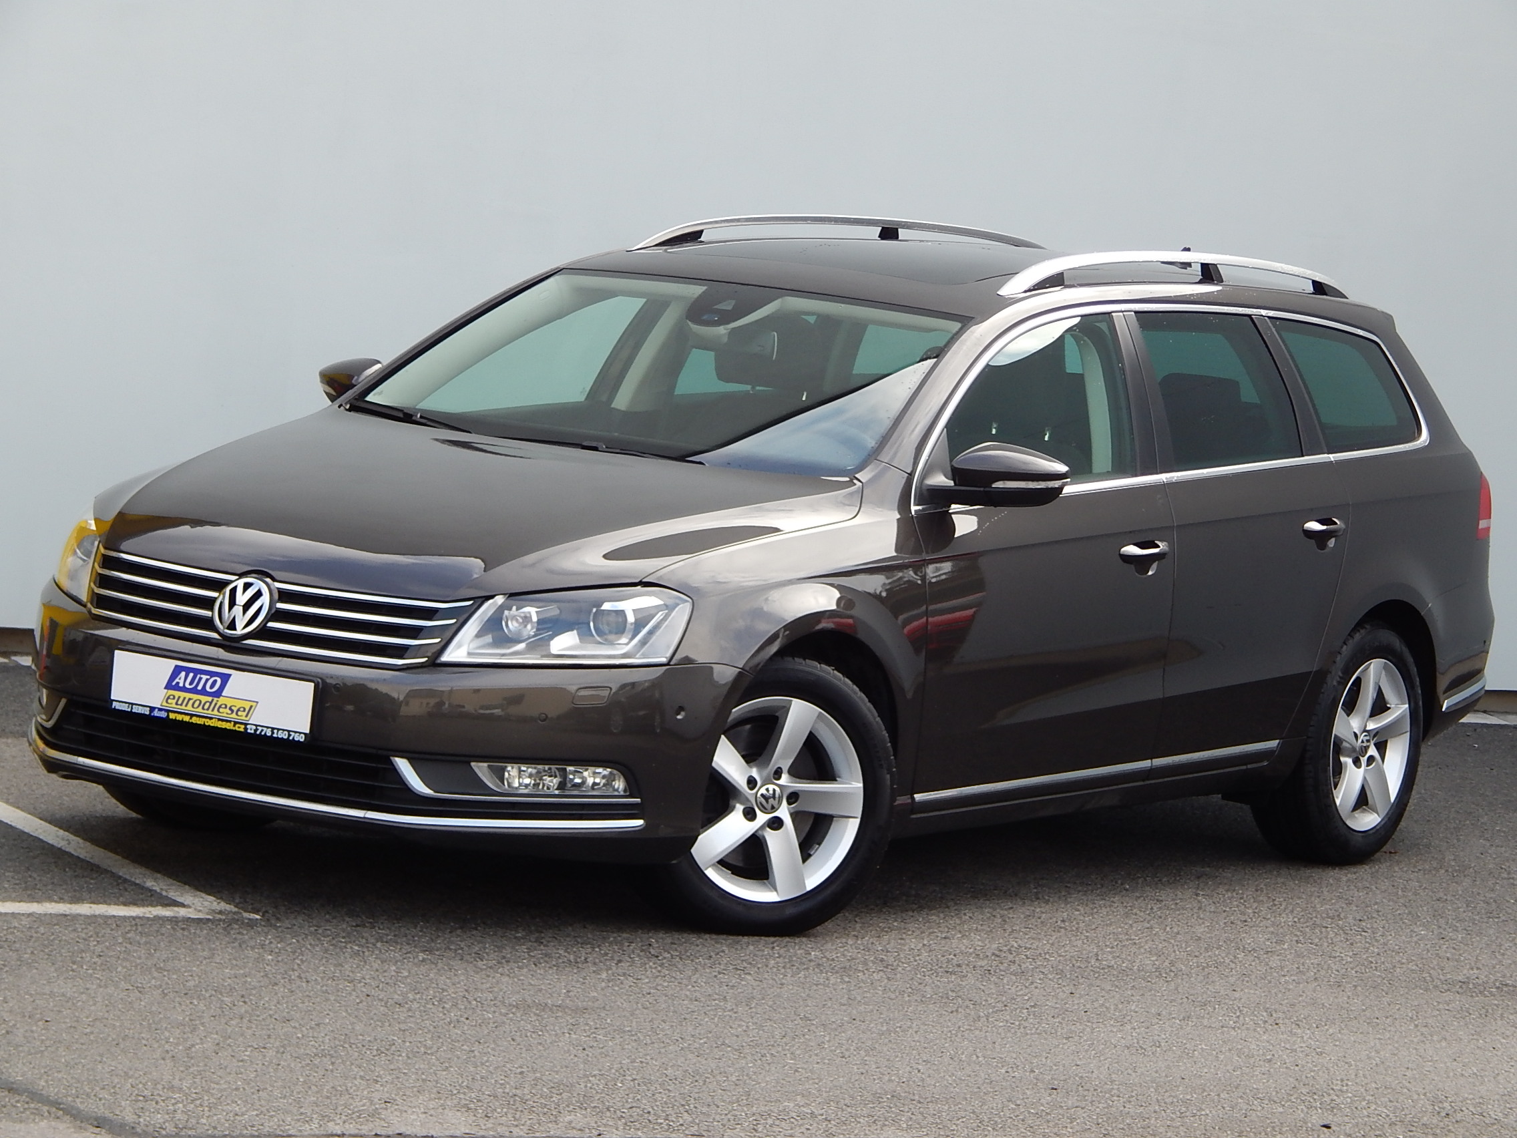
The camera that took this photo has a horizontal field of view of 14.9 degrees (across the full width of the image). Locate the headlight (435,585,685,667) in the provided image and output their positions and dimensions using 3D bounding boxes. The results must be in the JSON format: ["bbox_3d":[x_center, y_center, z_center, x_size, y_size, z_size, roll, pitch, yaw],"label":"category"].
[{"bbox_3d":[-0.390,0.123,11.841,0.390,0.190,0.360,9,6,32],"label":"headlight"}]

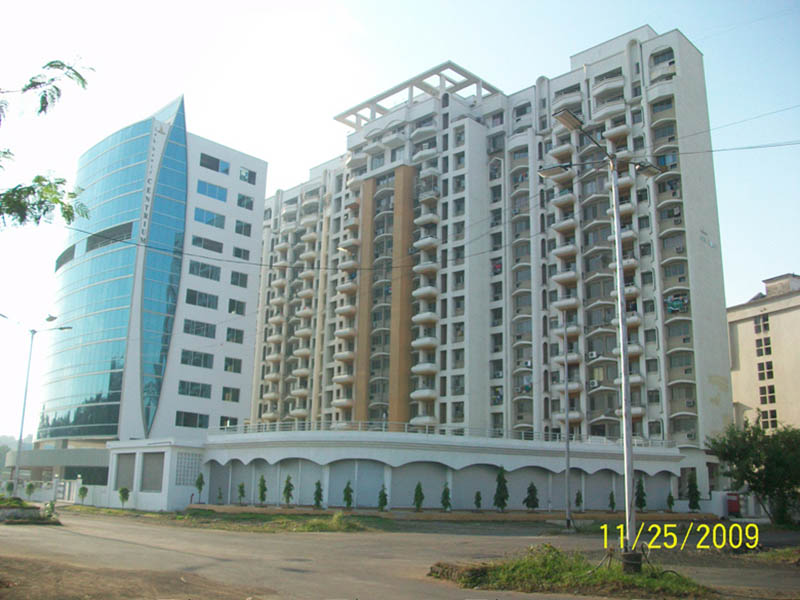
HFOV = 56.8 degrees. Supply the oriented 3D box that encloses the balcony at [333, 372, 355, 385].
[{"bbox_3d":[-7.411,10.020,94.497,1.650,1.170,2.700,14,-18,-43],"label":"balcony"}]

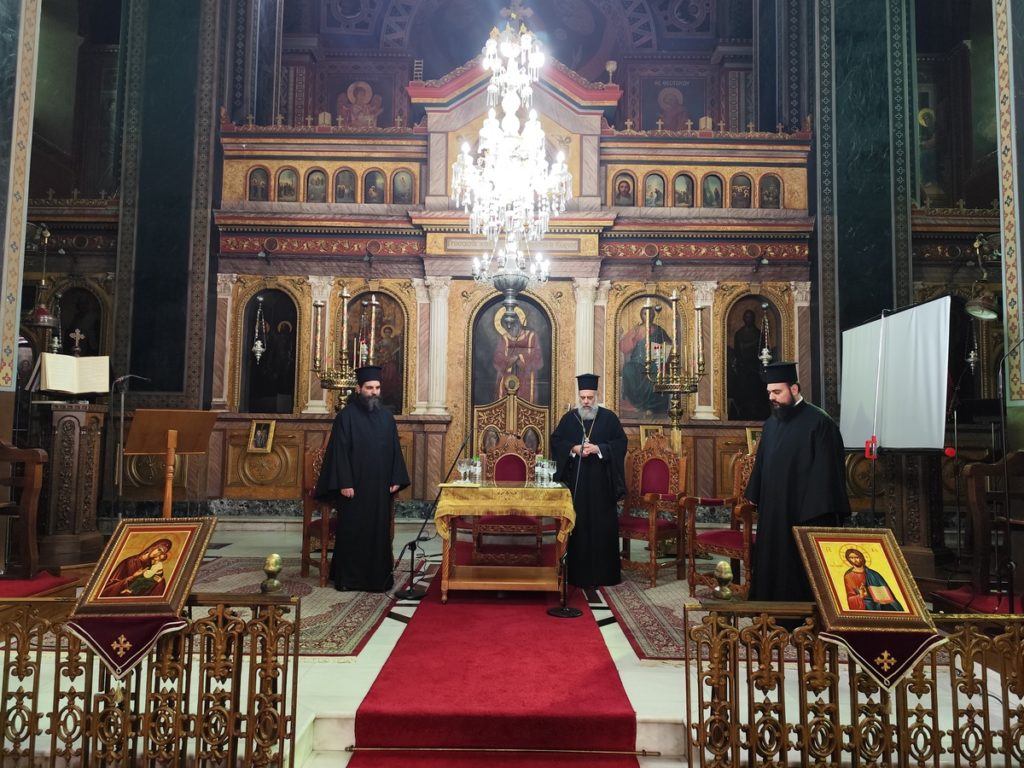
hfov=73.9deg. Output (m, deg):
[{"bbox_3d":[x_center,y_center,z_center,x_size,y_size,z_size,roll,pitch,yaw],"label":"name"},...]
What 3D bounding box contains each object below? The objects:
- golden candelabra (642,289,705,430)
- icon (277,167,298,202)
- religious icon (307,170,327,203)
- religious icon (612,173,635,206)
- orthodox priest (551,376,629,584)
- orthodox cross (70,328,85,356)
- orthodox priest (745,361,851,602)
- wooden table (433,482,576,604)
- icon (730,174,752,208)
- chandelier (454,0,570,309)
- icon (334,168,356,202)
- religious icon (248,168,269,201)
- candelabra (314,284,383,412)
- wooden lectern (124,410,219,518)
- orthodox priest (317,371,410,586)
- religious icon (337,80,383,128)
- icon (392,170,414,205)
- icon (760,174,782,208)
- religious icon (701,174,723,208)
[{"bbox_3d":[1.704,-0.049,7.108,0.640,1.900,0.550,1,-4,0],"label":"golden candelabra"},{"bbox_3d":[-3.137,-2.773,9.507,0.298,0.486,0.050,1,-4,0],"label":"icon"},{"bbox_3d":[-2.660,-2.701,9.304,0.301,0.447,0.050,1,-4,0],"label":"religious icon"},{"bbox_3d":[1.556,-2.714,9.493,0.298,0.485,0.050,1,-4,0],"label":"religious icon"},{"bbox_3d":[0.695,0.827,6.027,0.680,1.820,0.480,1,-4,5],"label":"orthodox priest"},{"bbox_3d":[-3.519,-0.322,5.503,0.120,0.250,0.035,3,-4,-25],"label":"orthodox cross"},{"bbox_3d":[2.023,0.756,4.821,0.480,1.837,0.720,4,-5,-40],"label":"orthodox priest"},{"bbox_3d":[-0.053,1.193,5.209,1.056,0.847,0.675,1,-4,0],"label":"wooden table"},{"bbox_3d":[3.139,-2.633,9.306,0.301,0.475,0.050,1,-4,0],"label":"icon"},{"bbox_3d":[-0.004,-1.632,4.978,0.869,2.327,0.869,1,-4,0],"label":"chandelier"},{"bbox_3d":[-2.326,-2.773,9.505,0.298,0.486,0.050,1,-4,0],"label":"icon"},{"bbox_3d":[-3.338,-2.624,8.960,0.264,0.438,0.050,1,-4,0],"label":"religious icon"},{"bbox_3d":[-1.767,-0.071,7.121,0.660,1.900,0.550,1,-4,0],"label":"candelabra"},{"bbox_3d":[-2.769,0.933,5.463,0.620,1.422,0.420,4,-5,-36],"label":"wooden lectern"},{"bbox_3d":[-1.262,0.771,5.741,0.760,1.831,0.480,3,-5,-30],"label":"orthodox priest"},{"bbox_3d":[-2.846,-5.176,12.693,0.879,1.003,0.060,1,-4,0],"label":"religious icon"},{"bbox_3d":[-1.484,-2.687,9.305,0.301,0.475,0.050,1,-4,0],"label":"icon"},{"bbox_3d":[3.618,-2.684,9.487,0.297,0.485,0.050,1,-4,0],"label":"icon"},{"bbox_3d":[2.620,-2.528,8.935,0.289,0.456,0.050,1,-4,0],"label":"religious icon"}]

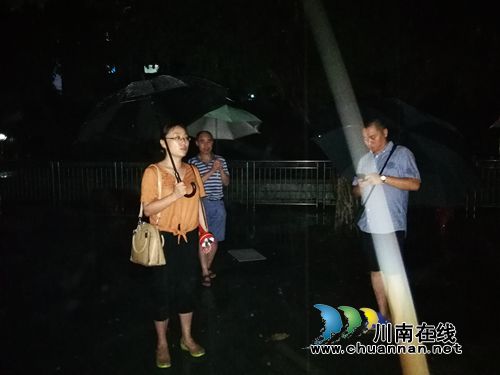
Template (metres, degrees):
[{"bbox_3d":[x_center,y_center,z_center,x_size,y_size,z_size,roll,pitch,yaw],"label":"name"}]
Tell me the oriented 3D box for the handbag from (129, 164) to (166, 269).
[{"bbox_3d":[-0.643,0.180,2.480,0.170,0.630,0.280,-3,4,-37],"label":"handbag"}]

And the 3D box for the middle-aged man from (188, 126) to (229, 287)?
[{"bbox_3d":[-0.465,0.235,4.270,0.500,1.690,0.400,-1,3,-9],"label":"middle-aged man"}]

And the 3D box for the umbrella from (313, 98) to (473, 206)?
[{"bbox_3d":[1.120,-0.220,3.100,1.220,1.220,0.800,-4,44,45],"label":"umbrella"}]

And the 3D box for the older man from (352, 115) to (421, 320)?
[{"bbox_3d":[1.095,0.305,3.140,0.420,1.690,0.540,-3,5,-43],"label":"older man"}]

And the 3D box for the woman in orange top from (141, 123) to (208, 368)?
[{"bbox_3d":[-0.497,0.375,2.580,0.480,1.600,0.400,-2,4,-25],"label":"woman in orange top"}]

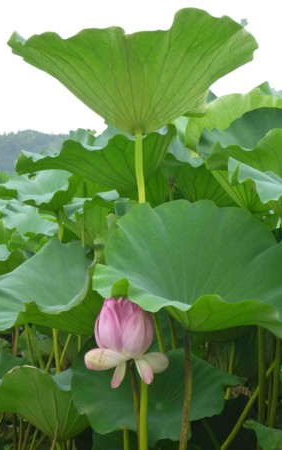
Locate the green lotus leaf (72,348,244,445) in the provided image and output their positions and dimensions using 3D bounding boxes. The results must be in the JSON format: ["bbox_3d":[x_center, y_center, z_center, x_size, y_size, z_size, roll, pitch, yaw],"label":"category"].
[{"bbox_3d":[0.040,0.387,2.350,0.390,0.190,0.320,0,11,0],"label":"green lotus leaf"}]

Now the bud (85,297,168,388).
[{"bbox_3d":[-0.026,0.212,1.880,0.150,0.165,0.135,0,3,0],"label":"bud"}]

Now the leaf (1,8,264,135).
[{"bbox_3d":[-0.016,-0.283,1.920,0.455,0.230,0.370,0,3,0],"label":"leaf"}]

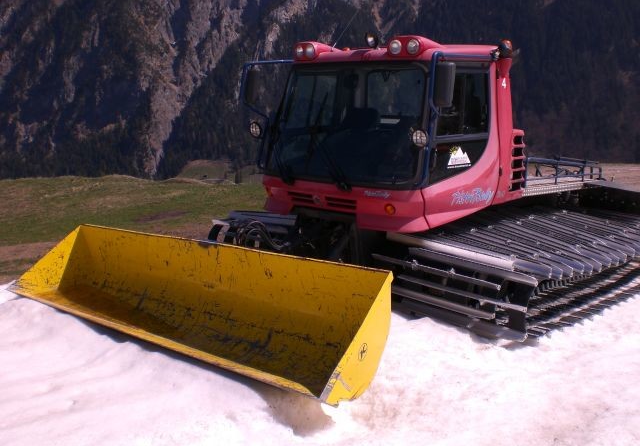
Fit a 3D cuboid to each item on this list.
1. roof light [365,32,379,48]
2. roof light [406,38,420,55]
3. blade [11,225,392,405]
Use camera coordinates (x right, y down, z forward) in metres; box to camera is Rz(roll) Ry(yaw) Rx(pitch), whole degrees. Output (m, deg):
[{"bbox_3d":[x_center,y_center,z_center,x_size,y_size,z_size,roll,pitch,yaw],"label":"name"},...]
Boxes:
[{"bbox_3d":[0.502,-1.784,6.850,0.135,0.155,0.110,8,13,40],"label":"roof light"},{"bbox_3d":[0.863,-1.599,6.390,0.128,0.140,0.085,8,13,40],"label":"roof light"},{"bbox_3d":[-1.180,0.512,5.383,3.920,0.690,0.680,6,11,44],"label":"blade"}]

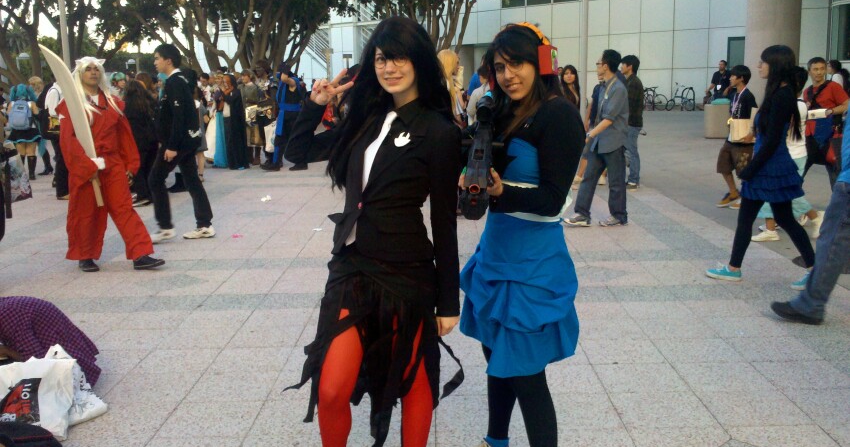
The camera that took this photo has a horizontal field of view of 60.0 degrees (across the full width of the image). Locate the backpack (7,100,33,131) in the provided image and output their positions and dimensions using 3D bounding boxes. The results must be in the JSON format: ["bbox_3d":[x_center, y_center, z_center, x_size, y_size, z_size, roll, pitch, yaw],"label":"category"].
[{"bbox_3d":[-6.662,-1.776,12.100,0.340,0.470,0.200,-7,12,-28],"label":"backpack"}]

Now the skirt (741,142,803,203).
[{"bbox_3d":[2.346,-0.345,4.980,0.420,0.410,0.390,4,12,28],"label":"skirt"}]

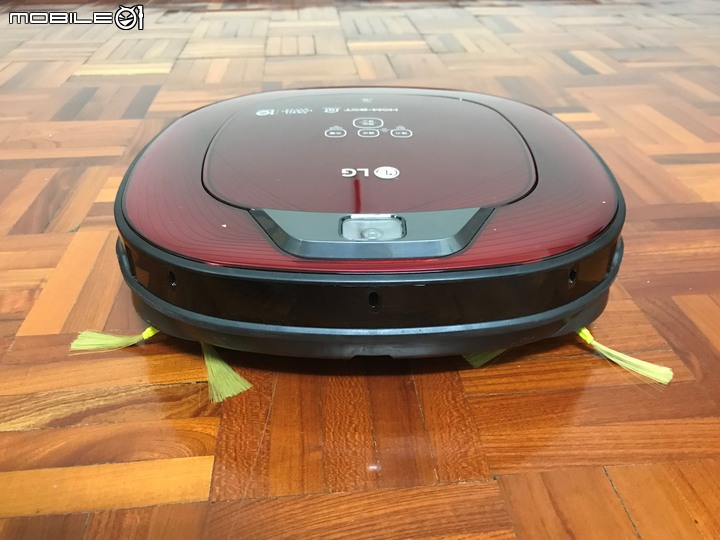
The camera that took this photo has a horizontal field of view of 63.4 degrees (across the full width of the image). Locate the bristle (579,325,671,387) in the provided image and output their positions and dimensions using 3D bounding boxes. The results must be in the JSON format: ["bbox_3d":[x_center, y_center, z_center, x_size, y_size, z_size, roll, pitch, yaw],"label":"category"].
[{"bbox_3d":[0.162,0.051,0.361,0.059,0.011,0.017,20,39,27],"label":"bristle"}]

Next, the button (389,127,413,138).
[{"bbox_3d":[0.032,-0.105,0.449,0.017,0.003,0.019,0,34,0],"label":"button"}]

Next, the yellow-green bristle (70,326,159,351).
[{"bbox_3d":[-0.156,0.040,0.379,0.058,0.011,0.019,-4,34,-5],"label":"yellow-green bristle"}]

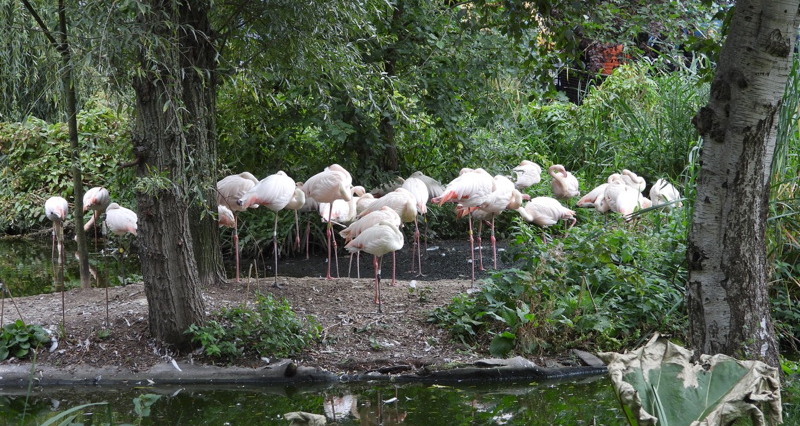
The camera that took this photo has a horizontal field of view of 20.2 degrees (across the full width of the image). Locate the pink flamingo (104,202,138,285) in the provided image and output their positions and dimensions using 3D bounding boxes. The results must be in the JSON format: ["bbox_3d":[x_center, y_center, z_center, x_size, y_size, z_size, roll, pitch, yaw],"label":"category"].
[{"bbox_3d":[-2.228,0.245,18.000,0.270,0.674,0.460,-2,4,-37],"label":"pink flamingo"}]

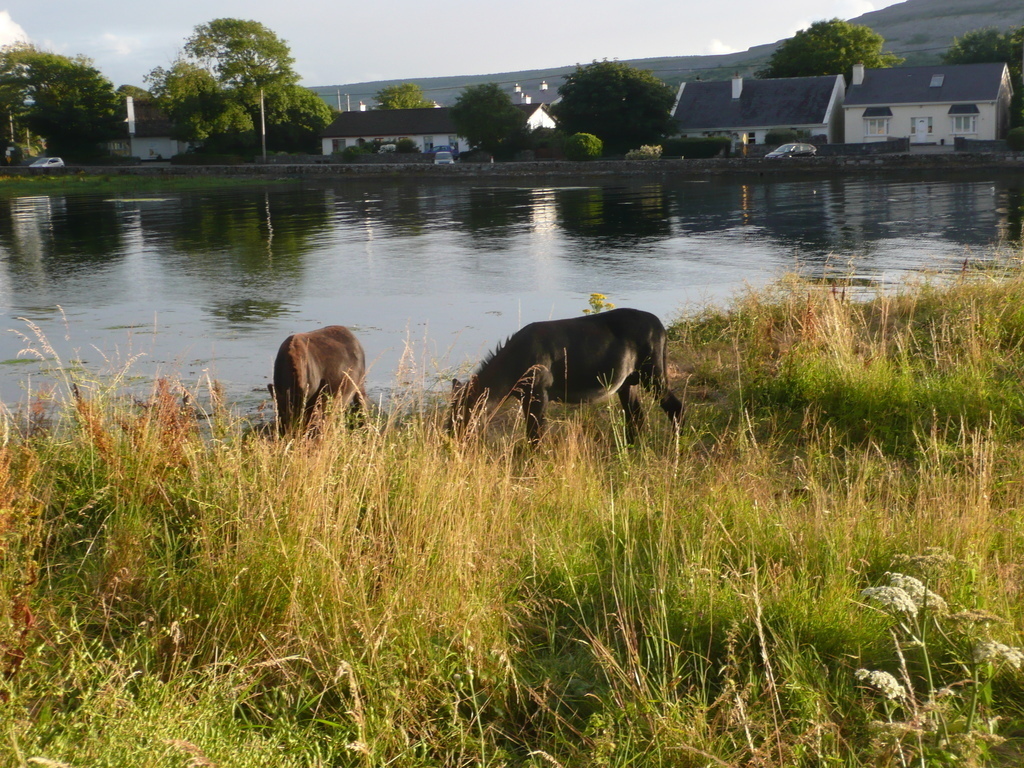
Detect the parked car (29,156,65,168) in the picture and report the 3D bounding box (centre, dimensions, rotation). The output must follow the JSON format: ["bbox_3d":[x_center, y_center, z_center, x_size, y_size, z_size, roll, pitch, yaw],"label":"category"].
[{"bbox_3d":[-48.729,-23.002,155.000,1.700,1.460,4.000,3,11,27],"label":"parked car"}]

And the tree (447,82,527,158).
[{"bbox_3d":[-2.071,-22.184,125.000,6.400,6.700,6.200,-1,9,1],"label":"tree"}]

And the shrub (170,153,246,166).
[{"bbox_3d":[-28.204,-20.701,137.000,7.300,1.400,1.600,2,10,20],"label":"shrub"}]

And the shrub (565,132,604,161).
[{"bbox_3d":[5.849,-19.347,121.000,3.100,2.400,3.000,-1,9,3],"label":"shrub"}]

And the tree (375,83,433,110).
[{"bbox_3d":[-12.104,-29.618,165.000,6.800,8.100,6.400,-3,10,-4],"label":"tree"}]

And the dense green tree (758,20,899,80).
[{"bbox_3d":[29.193,-27.722,136.000,13.200,11.500,12.000,1,10,12],"label":"dense green tree"}]

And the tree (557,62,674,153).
[{"bbox_3d":[8.593,-23.055,124.000,10.000,8.200,9.300,-1,10,4],"label":"tree"}]

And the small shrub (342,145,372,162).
[{"bbox_3d":[-13.684,-20.415,131.000,2.600,1.750,2.200,-3,10,-6],"label":"small shrub"}]

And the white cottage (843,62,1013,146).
[{"bbox_3d":[34.000,-22.855,120.645,12.190,6.650,7.770,3,11,28],"label":"white cottage"}]

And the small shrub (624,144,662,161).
[{"bbox_3d":[10.669,-18.701,120.000,3.000,1.500,2.200,2,10,18],"label":"small shrub"}]

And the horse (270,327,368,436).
[{"bbox_3d":[-1.539,0.107,11.700,0.500,1.100,1.500,1,10,13],"label":"horse"}]

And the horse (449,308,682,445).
[{"bbox_3d":[0.416,0.027,11.300,1.750,1.130,0.500,-4,10,-18],"label":"horse"}]

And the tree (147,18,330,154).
[{"bbox_3d":[-26.442,-28.569,143.000,17.200,13.600,14.000,-4,10,-10],"label":"tree"}]

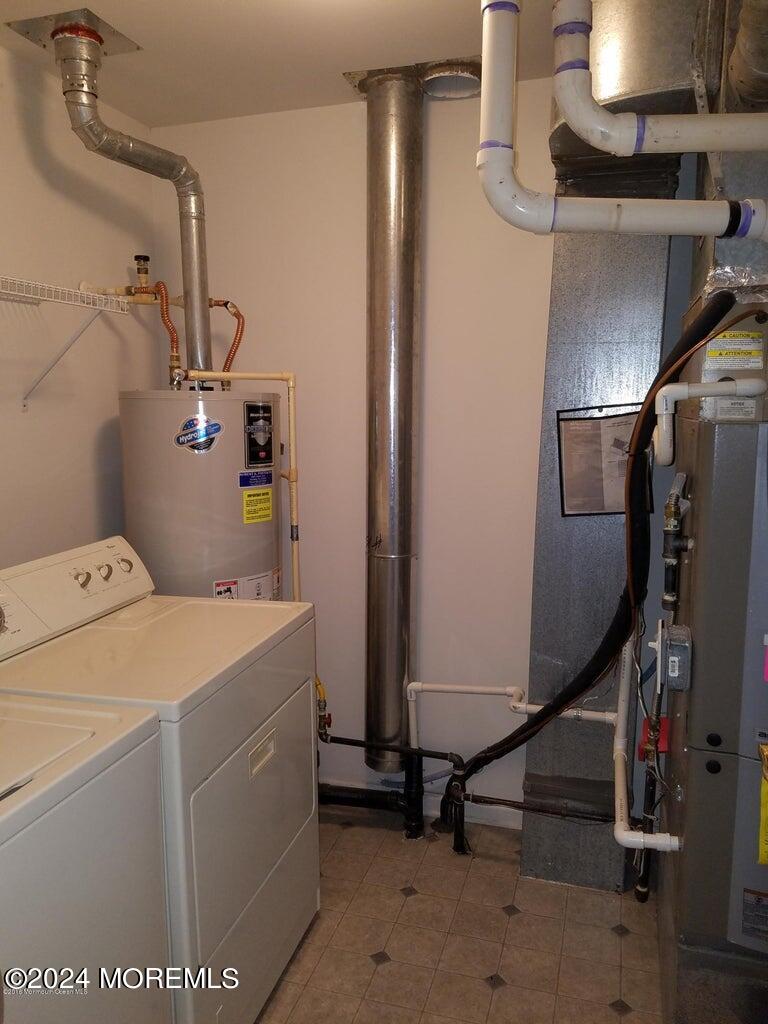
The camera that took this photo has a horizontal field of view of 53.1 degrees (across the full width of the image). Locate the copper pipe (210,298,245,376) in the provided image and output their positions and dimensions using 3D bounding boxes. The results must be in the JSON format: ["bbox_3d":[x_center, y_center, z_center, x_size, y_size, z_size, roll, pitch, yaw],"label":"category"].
[{"bbox_3d":[-0.517,-0.577,2.543,0.122,0.265,0.060,2,7,17],"label":"copper pipe"}]

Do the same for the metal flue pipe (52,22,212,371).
[{"bbox_3d":[-0.728,-0.874,2.300,0.460,0.900,0.125,-6,9,-44],"label":"metal flue pipe"}]

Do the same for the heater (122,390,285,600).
[{"bbox_3d":[-0.594,0.354,2.583,0.510,1.490,0.510,5,8,36],"label":"heater"}]

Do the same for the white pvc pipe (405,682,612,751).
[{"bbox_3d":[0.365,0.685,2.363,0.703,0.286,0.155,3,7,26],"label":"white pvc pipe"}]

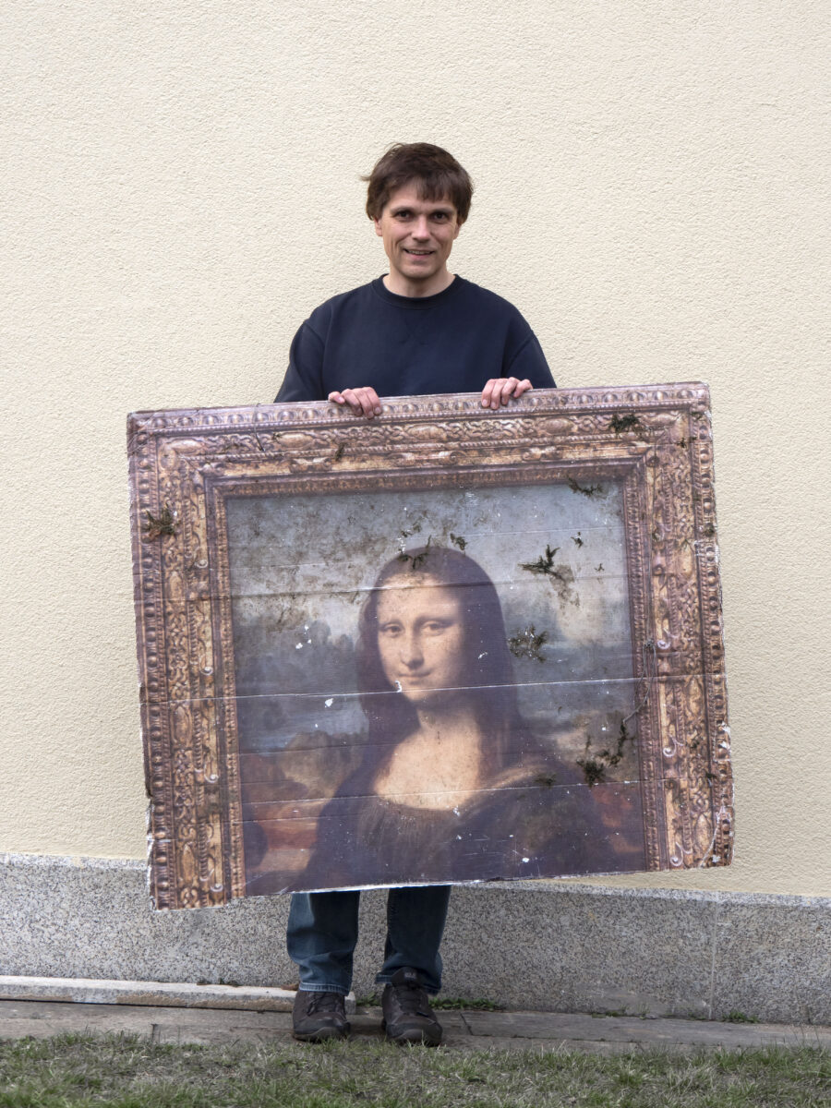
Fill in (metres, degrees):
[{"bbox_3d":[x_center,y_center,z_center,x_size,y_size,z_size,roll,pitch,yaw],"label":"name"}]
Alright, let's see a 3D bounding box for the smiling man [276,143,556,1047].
[{"bbox_3d":[-0.013,0.069,5.700,0.560,1.735,0.420,3,-1,-2],"label":"smiling man"}]

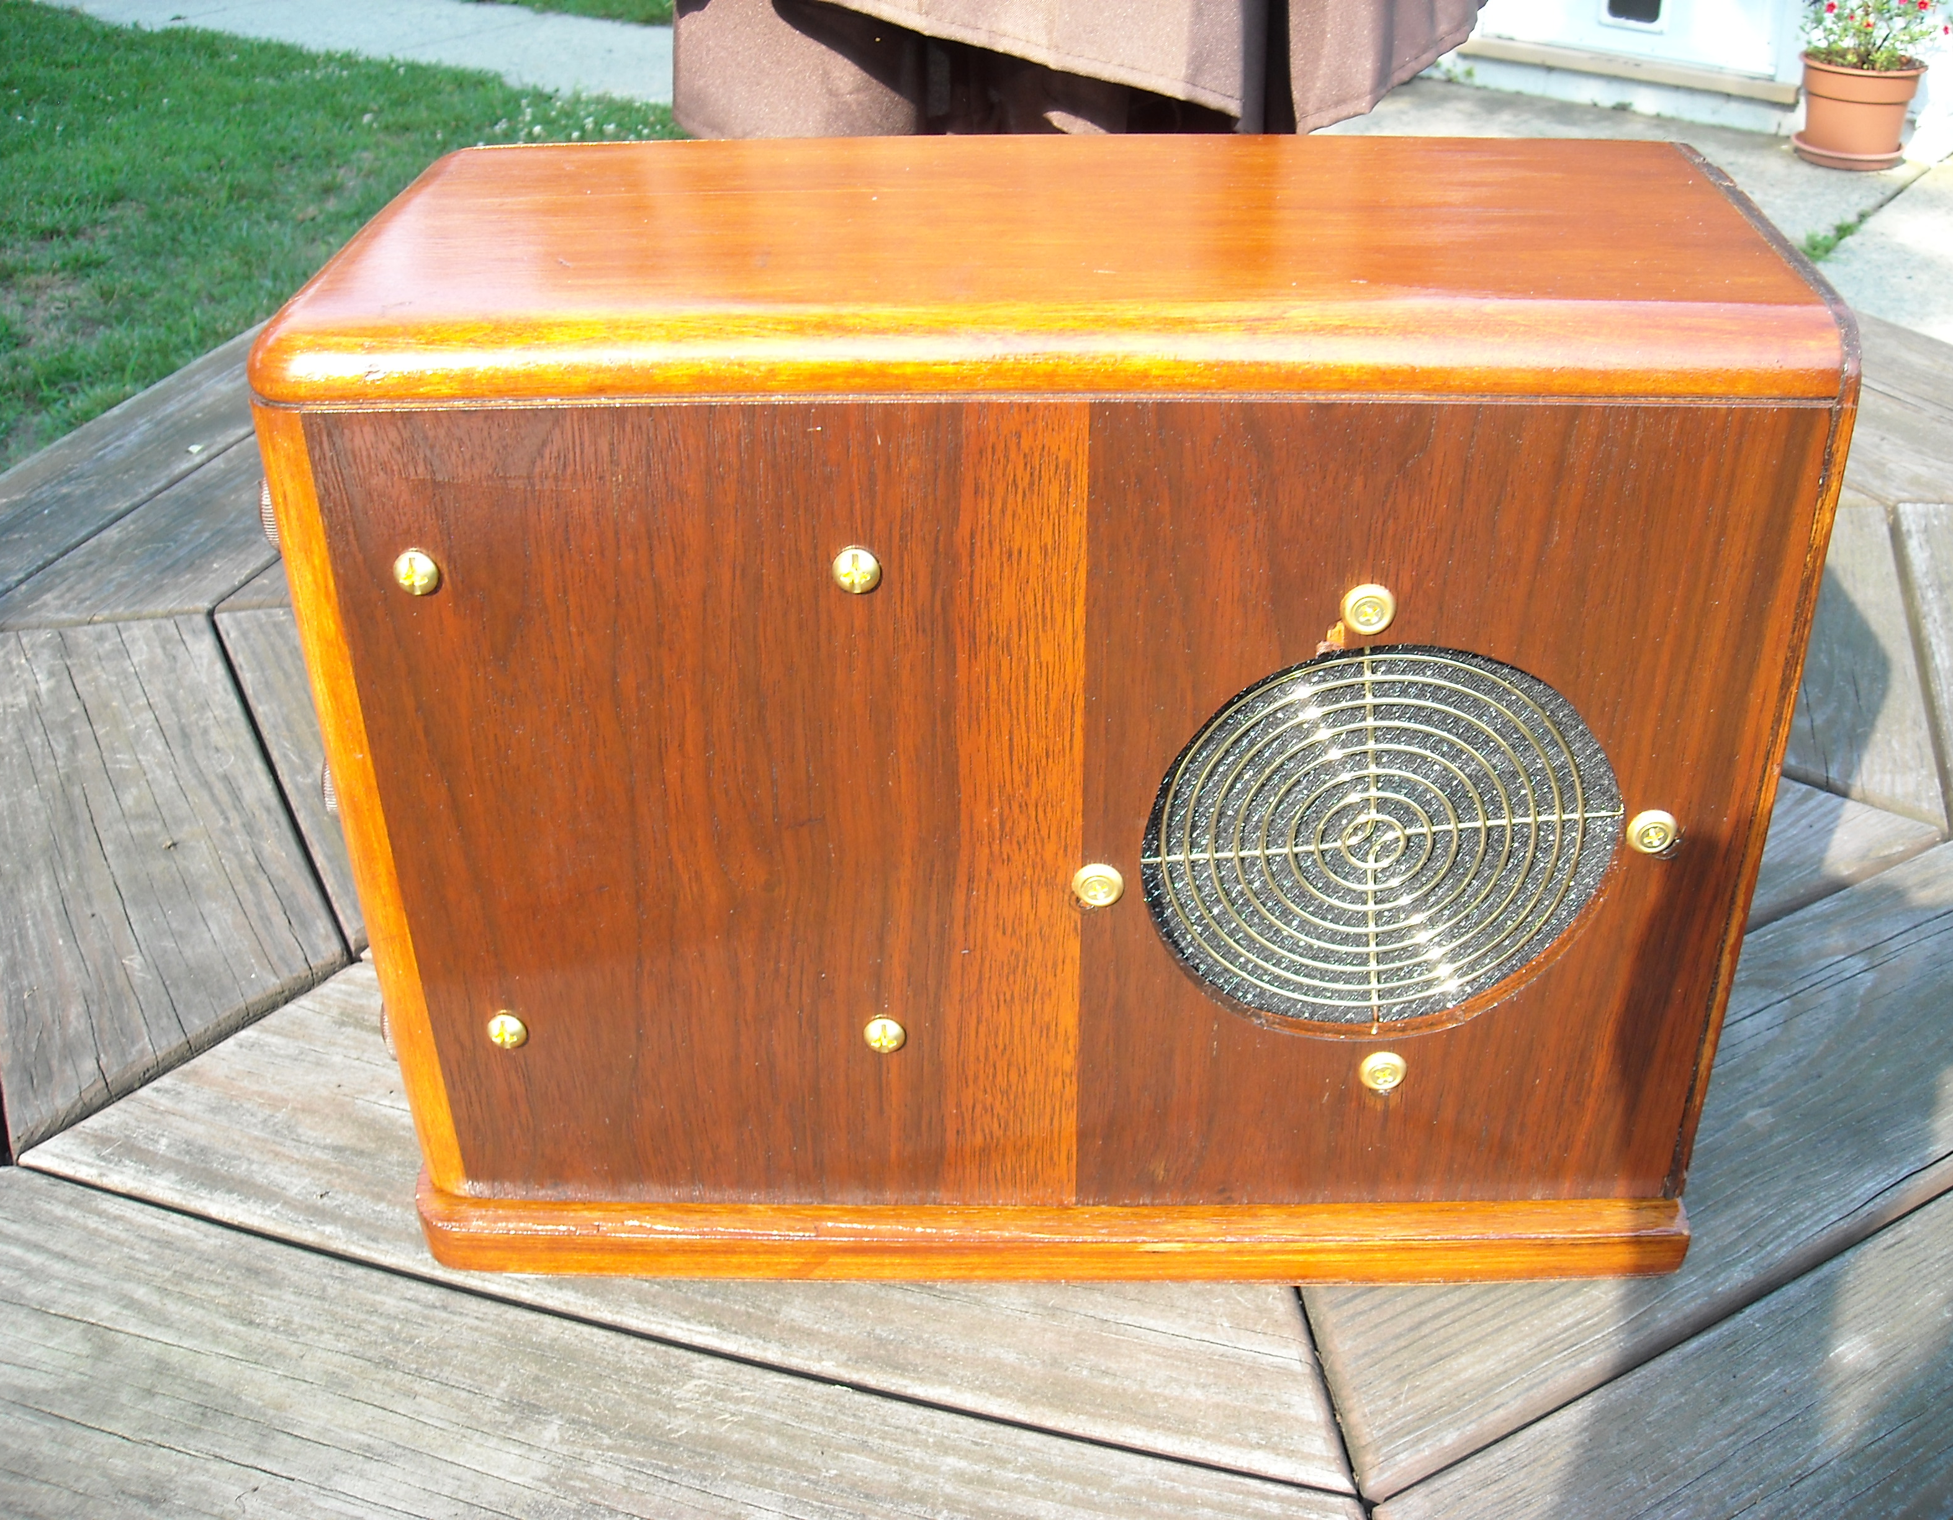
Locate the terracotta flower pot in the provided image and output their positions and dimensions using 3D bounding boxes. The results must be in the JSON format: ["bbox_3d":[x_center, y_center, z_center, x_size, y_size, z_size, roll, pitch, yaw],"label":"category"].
[{"bbox_3d":[1.796,-1.330,4.191,0.240,0.188,0.240,-1,32,1],"label":"terracotta flower pot"}]

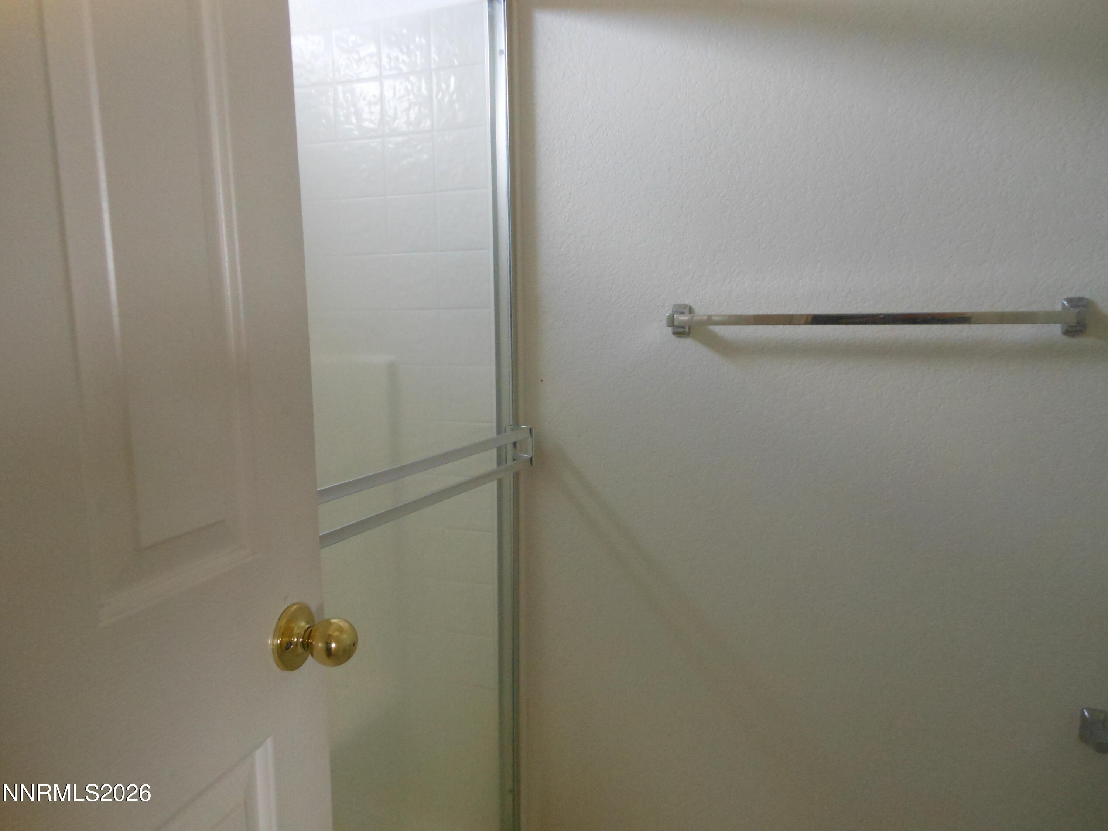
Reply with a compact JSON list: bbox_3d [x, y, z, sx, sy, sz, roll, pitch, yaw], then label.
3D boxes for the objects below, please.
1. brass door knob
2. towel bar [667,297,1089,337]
[{"bbox_3d":[-0.237,0.231,0.822,0.069,0.071,0.071,2,7,17],"label":"brass door knob"},{"bbox_3d":[0.503,-0.158,1.319,0.650,0.059,0.072,3,8,23],"label":"towel bar"}]

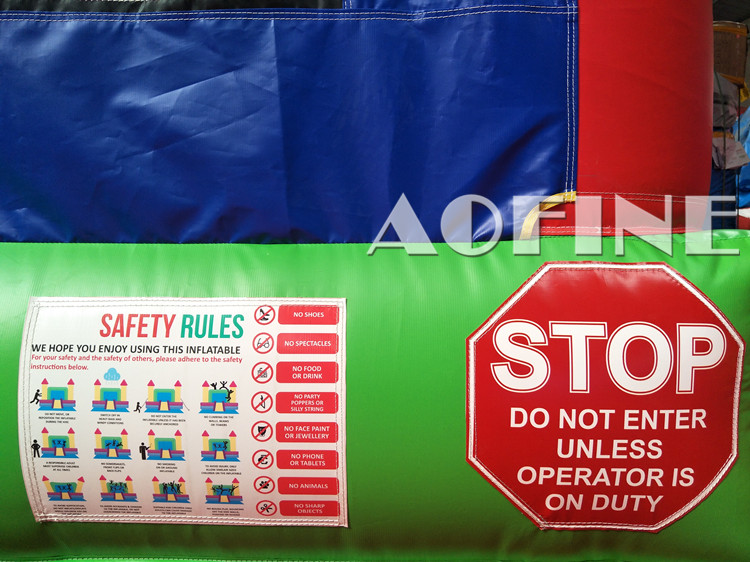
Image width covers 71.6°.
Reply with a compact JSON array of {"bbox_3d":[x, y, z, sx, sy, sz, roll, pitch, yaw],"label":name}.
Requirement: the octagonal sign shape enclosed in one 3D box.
[{"bbox_3d":[0.322,0.163,0.727,0.387,0.378,0.040,0,3,0],"label":"octagonal sign shape"}]

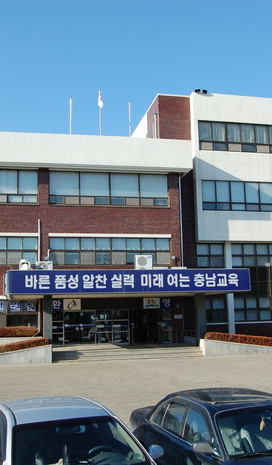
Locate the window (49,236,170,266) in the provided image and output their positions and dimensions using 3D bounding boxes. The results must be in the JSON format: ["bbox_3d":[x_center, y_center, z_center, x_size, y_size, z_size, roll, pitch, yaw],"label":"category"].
[{"bbox_3d":[-1.459,1.153,31.495,7.357,1.717,0.120,0,-8,-12],"label":"window"}]

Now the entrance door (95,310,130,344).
[{"bbox_3d":[-1.413,5.756,31.805,2.144,2.096,0.120,1,-9,-12],"label":"entrance door"}]

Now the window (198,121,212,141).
[{"bbox_3d":[4.694,-6.889,35.420,0.894,1.367,0.120,1,-7,-12],"label":"window"}]

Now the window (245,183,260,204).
[{"bbox_3d":[8.046,-2.726,36.280,1.020,1.539,0.100,1,-9,-12],"label":"window"}]

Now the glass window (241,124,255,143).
[{"bbox_3d":[7.878,-6.939,36.904,1.050,1.399,0.100,1,-9,-12],"label":"glass window"}]

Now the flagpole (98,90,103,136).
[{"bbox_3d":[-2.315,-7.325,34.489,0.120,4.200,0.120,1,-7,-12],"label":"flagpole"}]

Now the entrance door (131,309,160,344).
[{"bbox_3d":[0.547,5.371,29.910,1.754,1.994,0.120,0,-8,-12],"label":"entrance door"}]

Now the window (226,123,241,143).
[{"bbox_3d":[6.667,-6.838,35.858,0.930,1.374,0.120,1,-7,-12],"label":"window"}]

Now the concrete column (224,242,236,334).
[{"bbox_3d":[6.538,4.129,36.156,0.420,6.878,0.420,1,-9,-12],"label":"concrete column"}]

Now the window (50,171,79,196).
[{"bbox_3d":[-4.267,-2.910,31.447,1.782,1.469,0.120,0,-8,-12],"label":"window"}]

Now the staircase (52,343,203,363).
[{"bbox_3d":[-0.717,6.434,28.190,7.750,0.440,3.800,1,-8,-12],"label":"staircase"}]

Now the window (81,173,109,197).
[{"bbox_3d":[-2.609,-3.055,33.450,1.906,1.551,0.100,0,-8,-11],"label":"window"}]

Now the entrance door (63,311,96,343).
[{"bbox_3d":[-3.489,5.805,32.387,2.001,2.040,0.120,1,-7,-12],"label":"entrance door"}]

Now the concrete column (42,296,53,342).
[{"bbox_3d":[-4.548,4.722,27.125,0.450,2.861,0.450,1,-8,-12],"label":"concrete column"}]

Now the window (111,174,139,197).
[{"bbox_3d":[-0.719,-2.938,32.784,1.811,1.462,0.120,1,-7,-12],"label":"window"}]

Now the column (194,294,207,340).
[{"bbox_3d":[3.429,4.617,27.786,0.440,2.659,0.500,0,-8,-12],"label":"column"}]

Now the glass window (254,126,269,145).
[{"bbox_3d":[8.903,-6.903,37.129,1.050,1.423,0.100,1,-9,-12],"label":"glass window"}]

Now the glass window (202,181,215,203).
[{"bbox_3d":[4.975,-2.757,35.613,1.020,1.507,0.100,1,-9,-12],"label":"glass window"}]

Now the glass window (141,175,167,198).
[{"bbox_3d":[1.161,-3.017,34.204,1.853,1.566,0.100,0,-8,-11],"label":"glass window"}]

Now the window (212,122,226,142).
[{"bbox_3d":[5.631,-6.732,35.292,1.048,1.465,0.120,0,-8,-12],"label":"window"}]

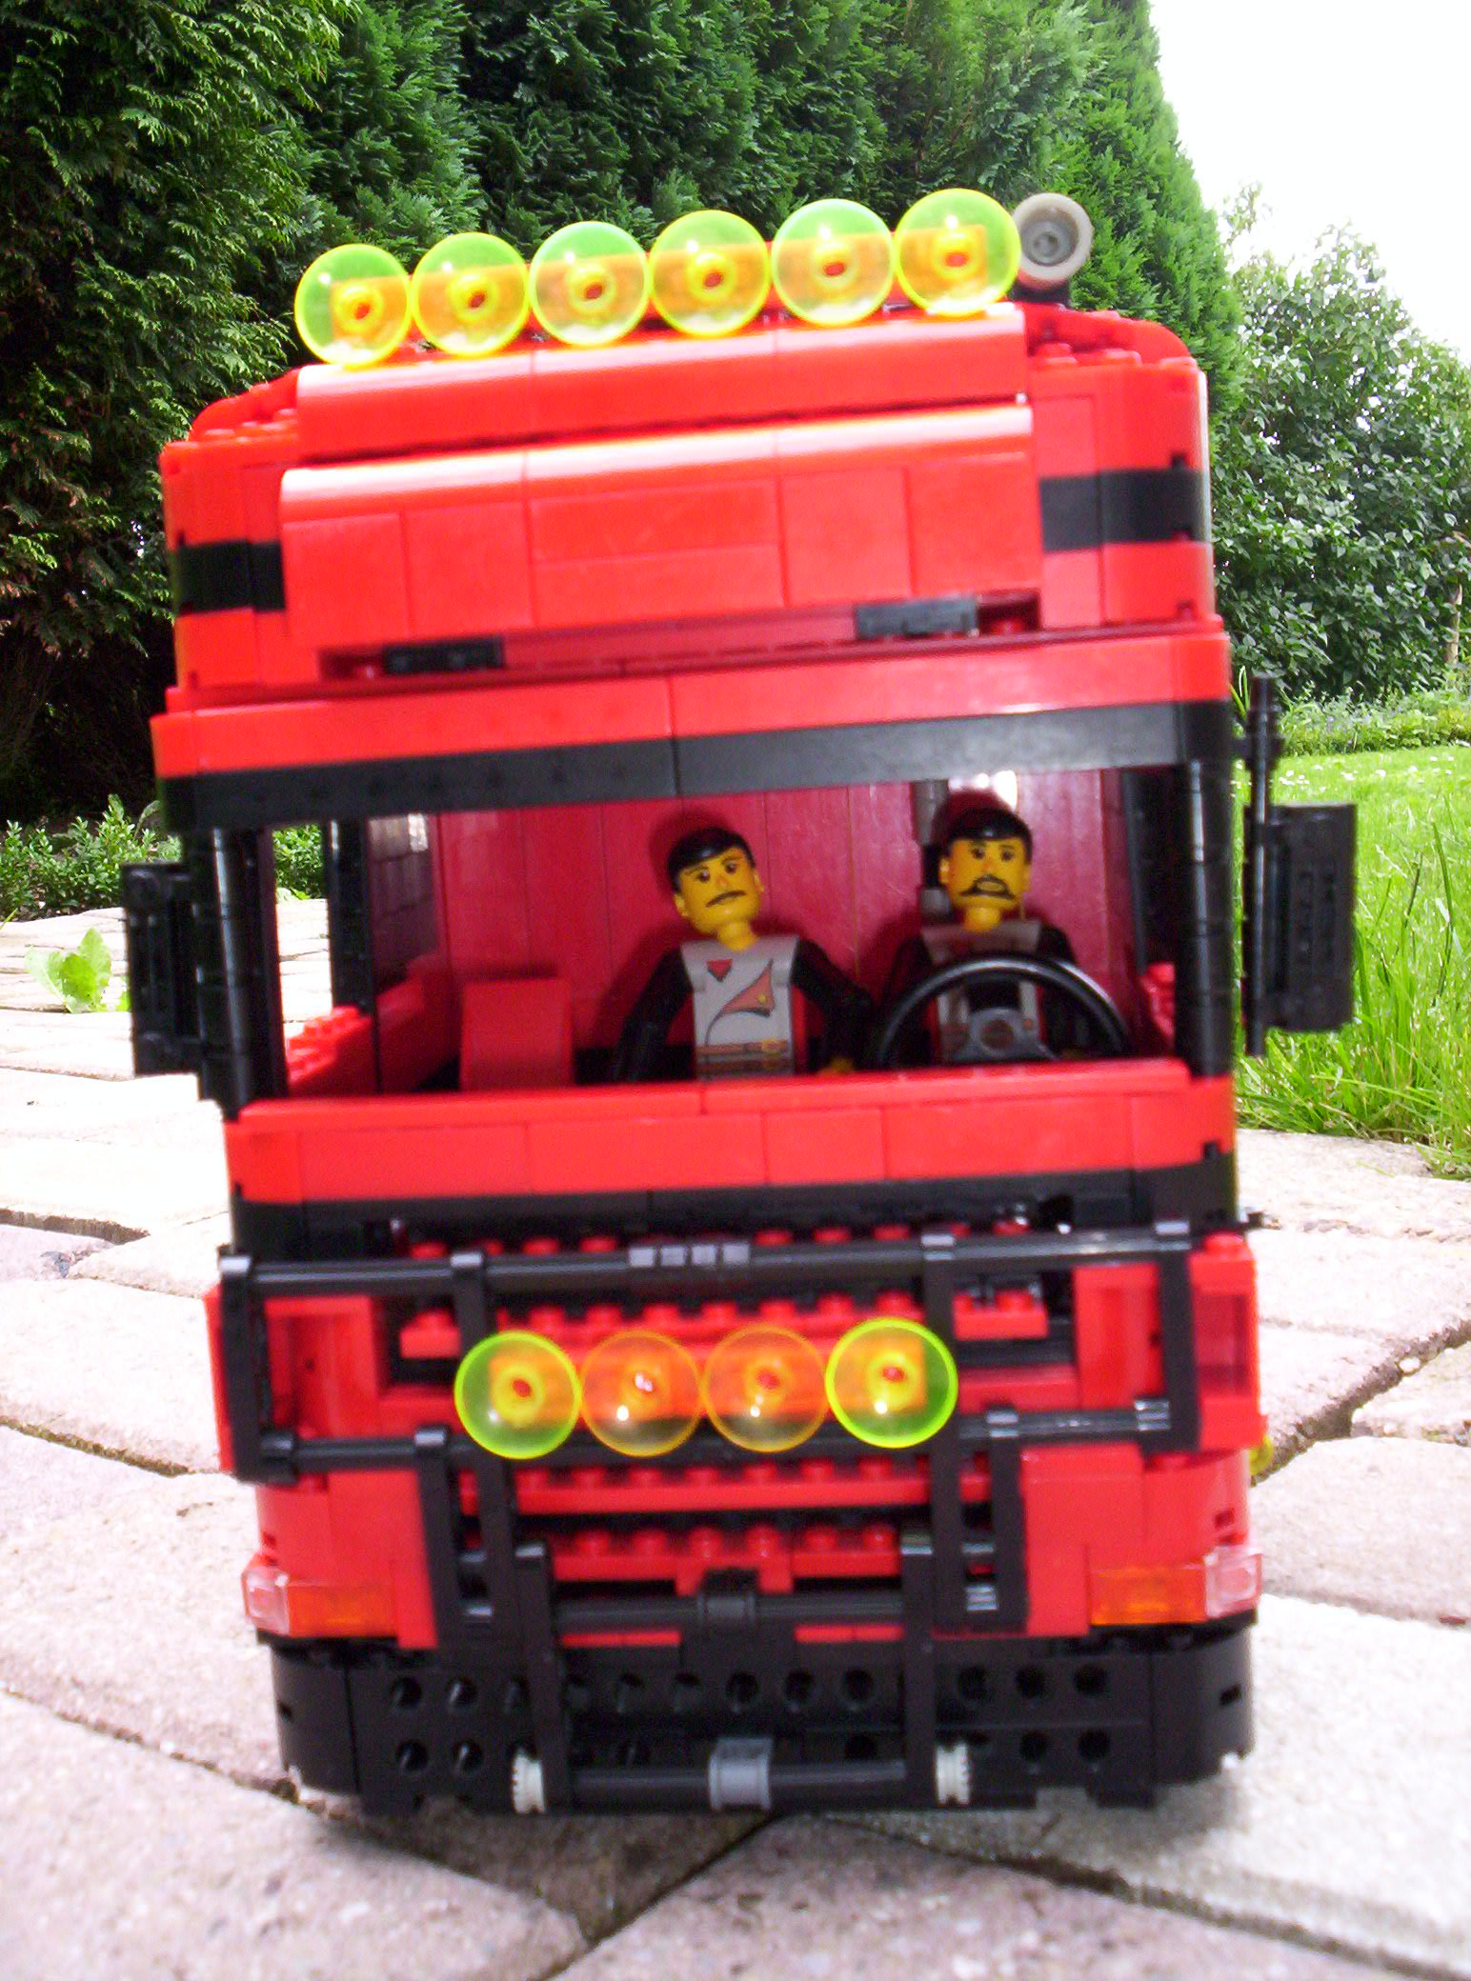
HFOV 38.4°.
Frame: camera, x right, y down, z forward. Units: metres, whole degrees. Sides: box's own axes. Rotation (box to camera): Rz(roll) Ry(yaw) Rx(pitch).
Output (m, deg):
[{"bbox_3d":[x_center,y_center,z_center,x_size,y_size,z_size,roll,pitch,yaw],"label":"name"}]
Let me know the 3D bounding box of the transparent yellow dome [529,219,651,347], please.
[{"bbox_3d":[-0.019,-0.093,0.281,0.016,0.016,0.006,-3,6,6],"label":"transparent yellow dome"}]

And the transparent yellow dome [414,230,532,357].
[{"bbox_3d":[-0.035,-0.093,0.282,0.016,0.016,0.006,-3,6,6],"label":"transparent yellow dome"}]

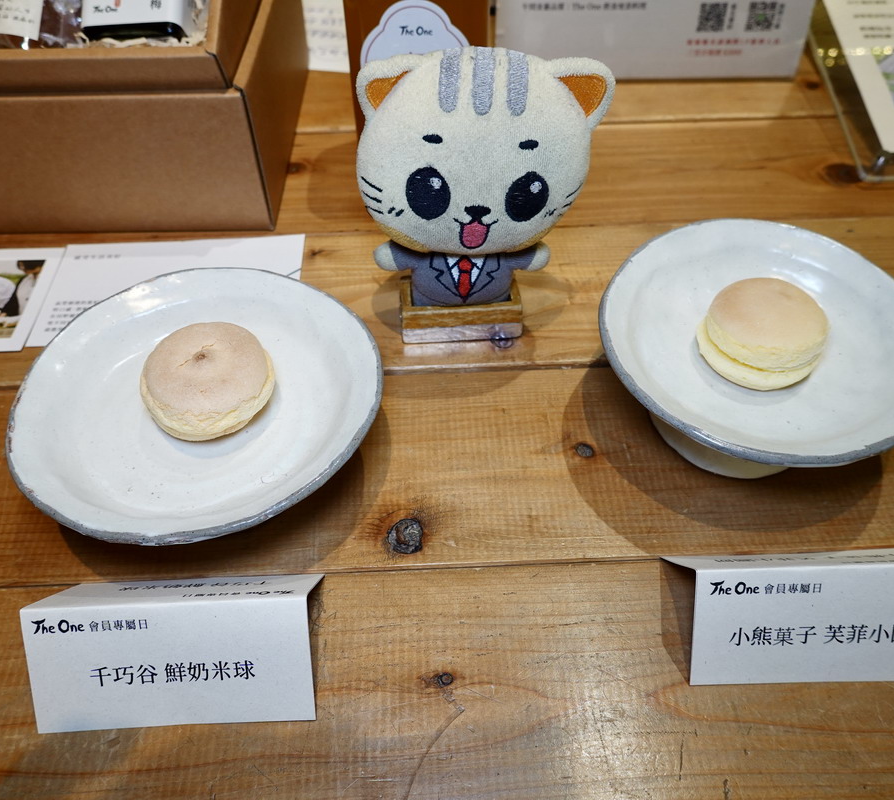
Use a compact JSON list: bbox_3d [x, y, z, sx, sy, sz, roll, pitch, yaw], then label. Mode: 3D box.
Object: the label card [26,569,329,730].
[{"bbox_3d":[-0.104,0.088,0.310,0.105,0.038,0.062,-2,49,-1],"label":"label card"}]

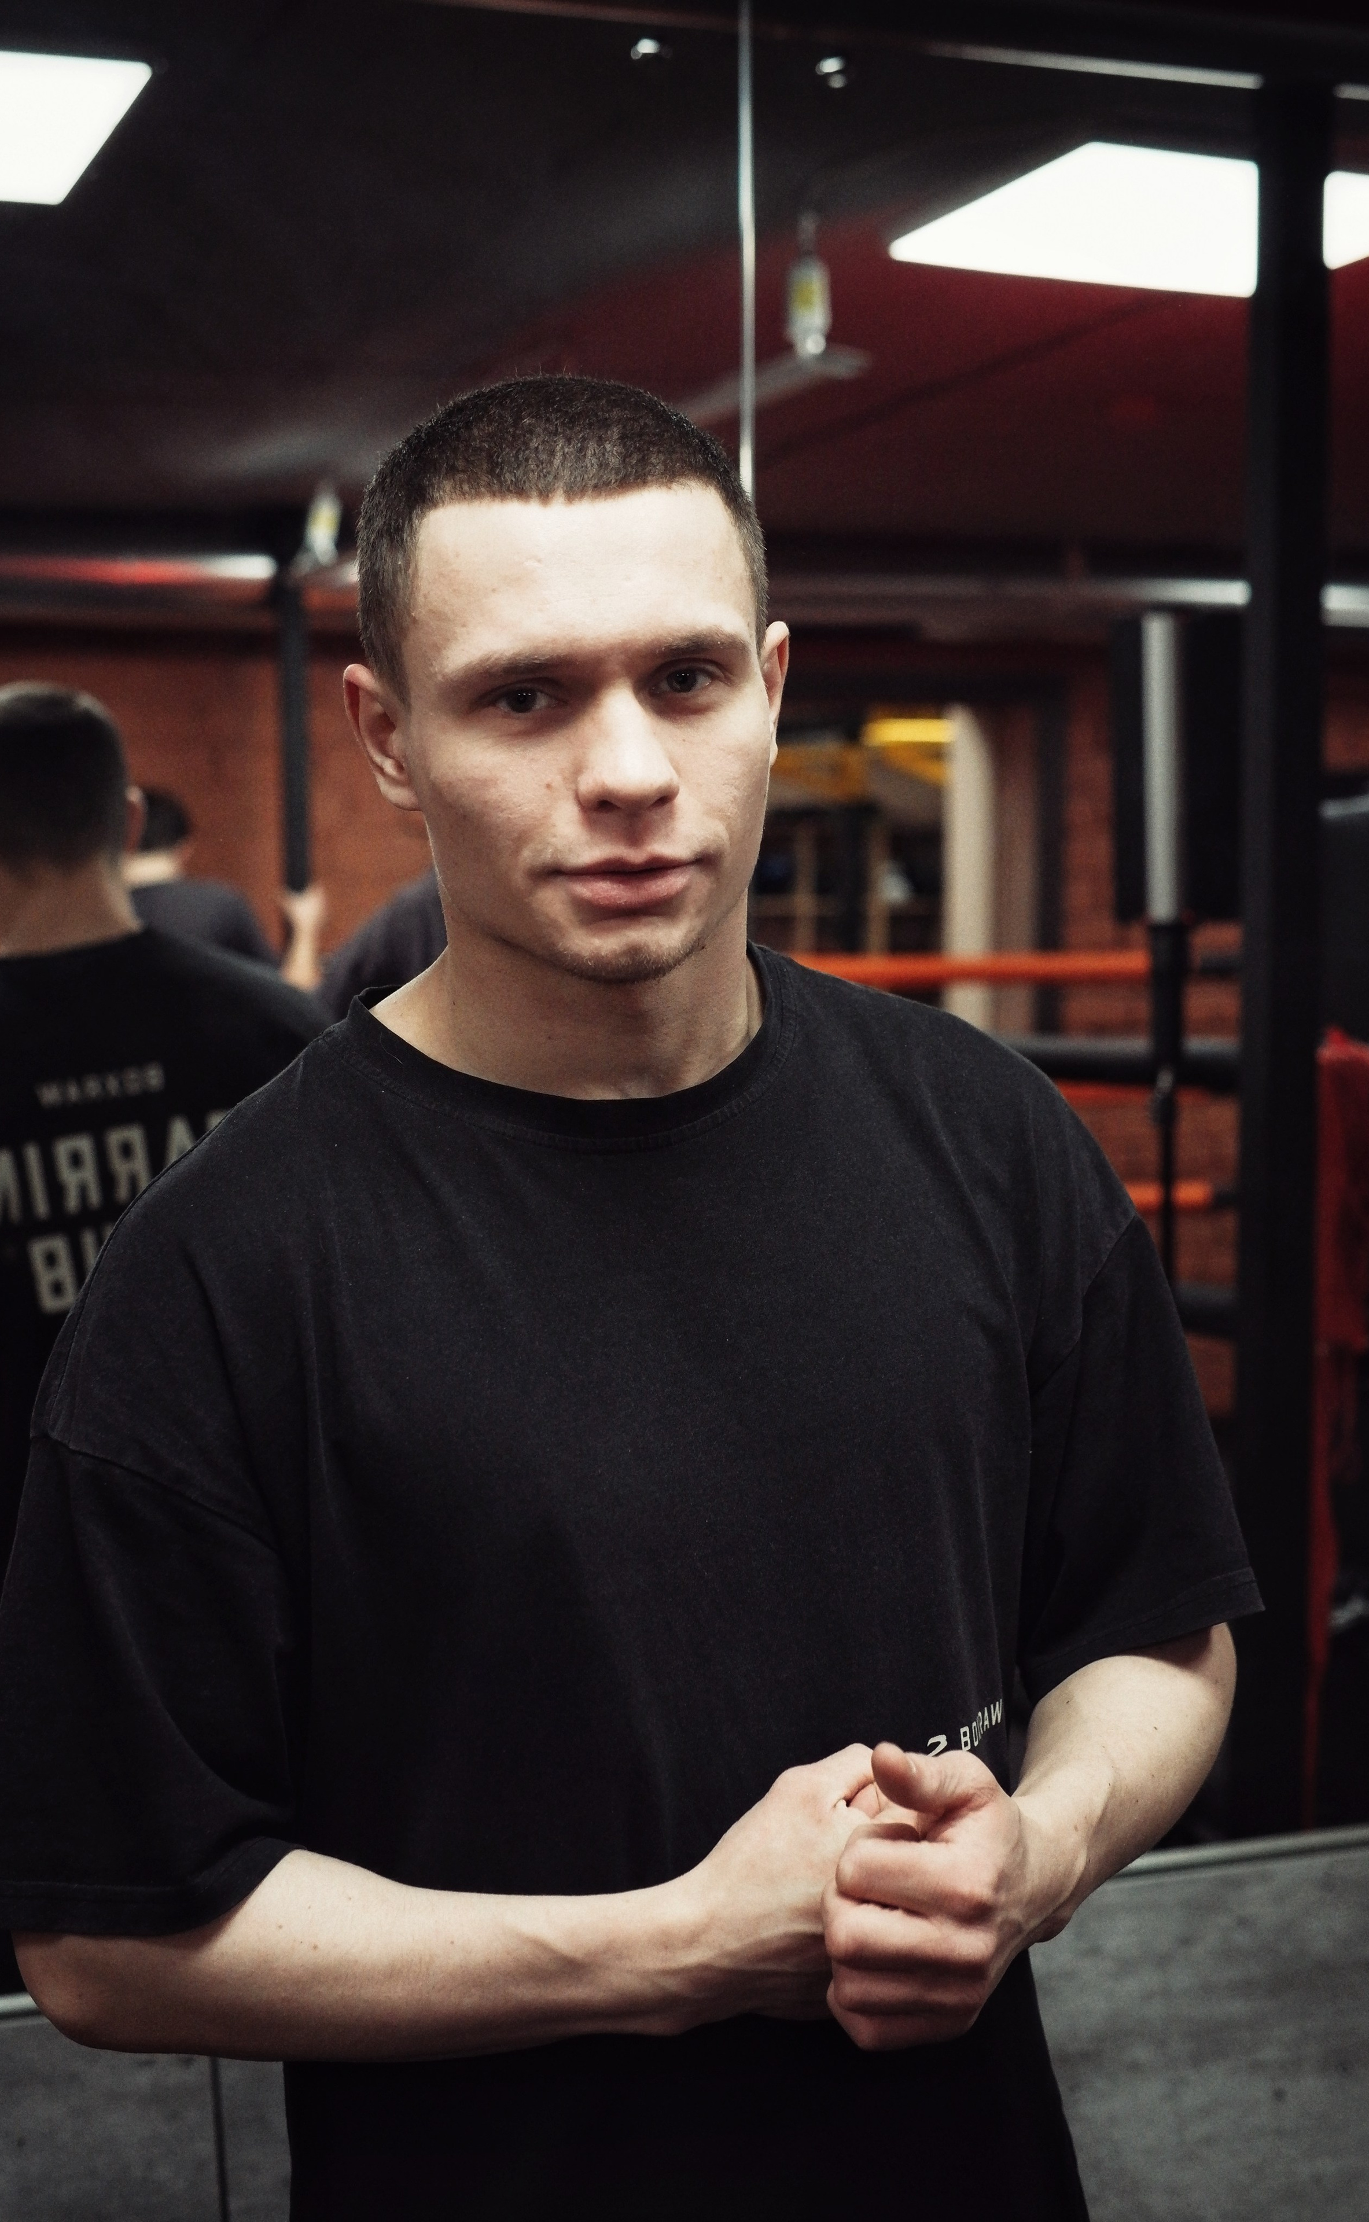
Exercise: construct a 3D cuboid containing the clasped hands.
[{"bbox_3d":[0.074,0.294,1.040,0.142,0.113,0.130,-1,5,-9],"label":"clasped hands"}]

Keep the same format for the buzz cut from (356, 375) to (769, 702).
[{"bbox_3d":[-0.047,-0.218,1.140,0.168,0.165,0.192,-7,6,-11],"label":"buzz cut"}]

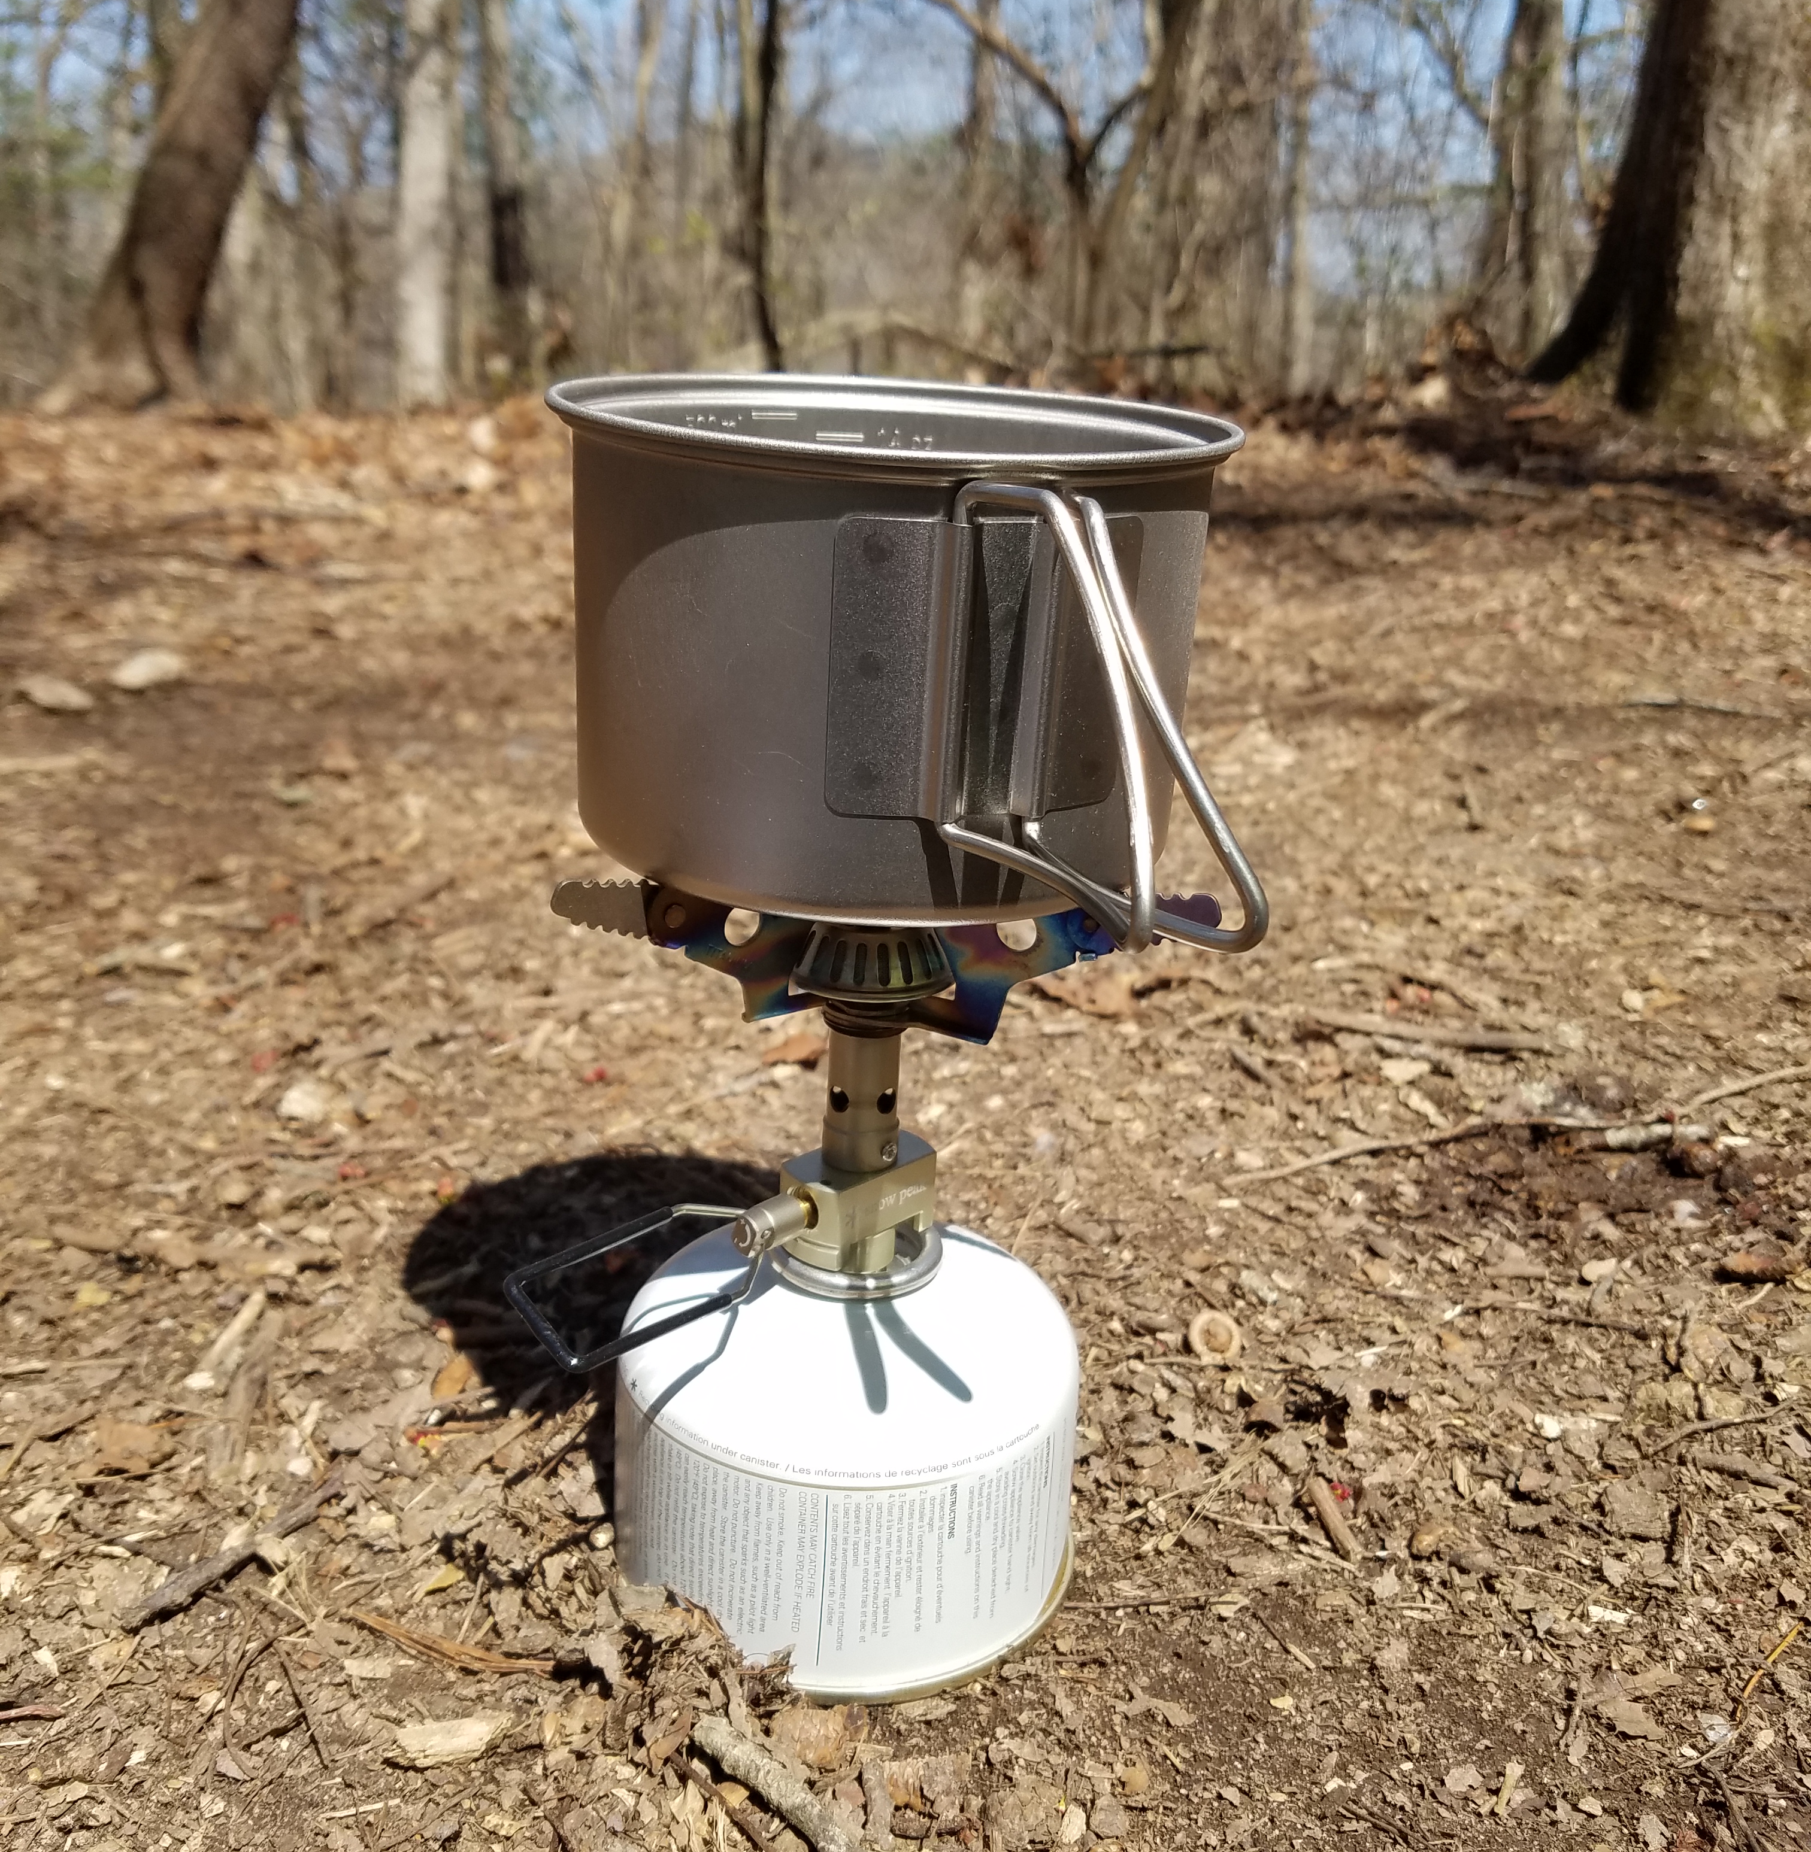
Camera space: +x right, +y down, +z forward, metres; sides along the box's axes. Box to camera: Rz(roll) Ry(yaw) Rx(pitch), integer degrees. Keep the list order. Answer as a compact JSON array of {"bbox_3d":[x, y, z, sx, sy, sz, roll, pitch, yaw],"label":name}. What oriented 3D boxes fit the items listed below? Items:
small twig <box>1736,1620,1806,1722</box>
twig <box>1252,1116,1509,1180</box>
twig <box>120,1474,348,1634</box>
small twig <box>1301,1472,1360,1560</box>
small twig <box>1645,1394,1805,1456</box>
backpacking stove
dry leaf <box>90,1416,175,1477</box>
[{"bbox_3d":[0.164,0.141,0.344,0.002,0.003,0.036,19,25,39],"label":"small twig"},{"bbox_3d":[0.142,0.066,0.540,0.095,0.004,0.004,-8,21,-24],"label":"twig"},{"bbox_3d":[-0.135,0.125,0.367,0.005,0.005,0.057,11,21,27],"label":"twig"},{"bbox_3d":[0.087,0.120,0.370,0.003,0.003,0.027,-1,19,-7],"label":"small twig"},{"bbox_3d":[0.190,0.116,0.420,0.052,0.003,0.005,-7,22,-27],"label":"small twig"},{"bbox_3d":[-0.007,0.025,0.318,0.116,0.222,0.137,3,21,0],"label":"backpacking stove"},{"bbox_3d":[-0.162,0.108,0.381,0.015,0.003,0.021,-4,20,-21],"label":"dry leaf"}]

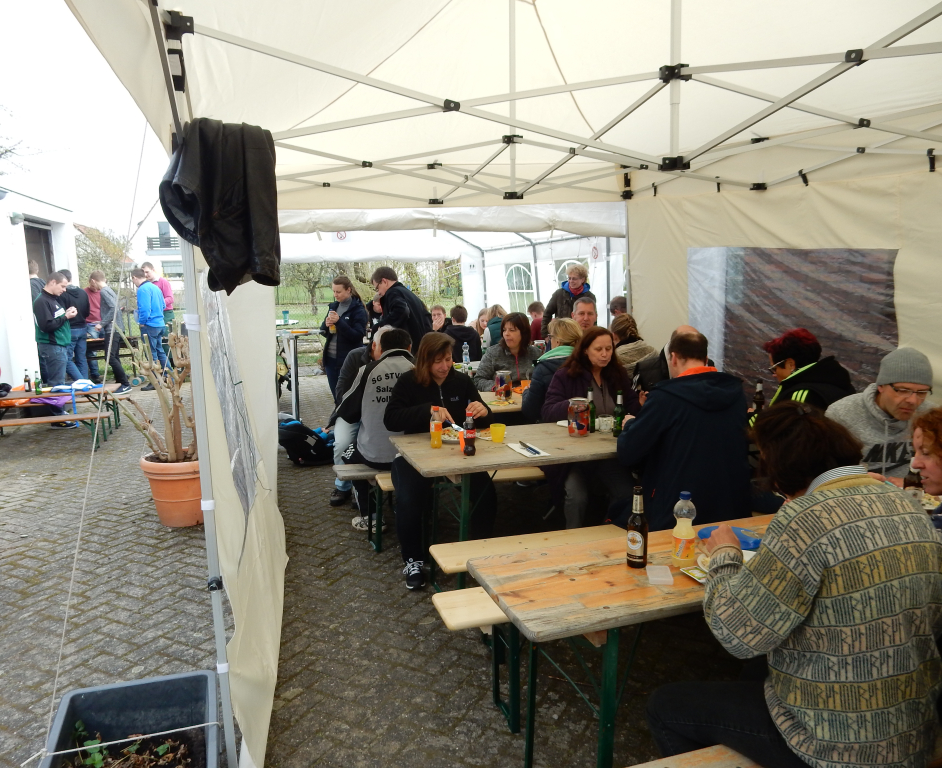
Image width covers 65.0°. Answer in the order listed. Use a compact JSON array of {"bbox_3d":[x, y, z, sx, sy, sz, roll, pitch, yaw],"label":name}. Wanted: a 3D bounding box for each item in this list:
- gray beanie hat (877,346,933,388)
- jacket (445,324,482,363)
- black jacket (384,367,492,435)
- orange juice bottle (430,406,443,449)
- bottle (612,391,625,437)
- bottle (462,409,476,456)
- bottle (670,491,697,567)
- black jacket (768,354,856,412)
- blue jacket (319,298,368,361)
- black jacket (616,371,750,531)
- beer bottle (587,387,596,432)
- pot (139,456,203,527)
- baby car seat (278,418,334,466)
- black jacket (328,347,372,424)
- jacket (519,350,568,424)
[{"bbox_3d":[1.691,-0.068,2.882,0.200,0.180,0.230,2,22,1],"label":"gray beanie hat"},{"bbox_3d":[-0.098,-0.350,7.627,0.470,0.620,0.380,-1,8,-3],"label":"jacket"},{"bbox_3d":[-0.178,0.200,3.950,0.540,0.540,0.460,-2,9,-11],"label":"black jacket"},{"bbox_3d":[-0.176,0.221,3.787,0.061,0.215,0.061,0,10,-3],"label":"orange juice bottle"},{"bbox_3d":[0.816,0.161,4.040,0.063,0.250,0.063,2,11,12],"label":"bottle"},{"bbox_3d":[-0.004,0.246,3.657,0.061,0.215,0.061,0,10,0],"label":"bottle"},{"bbox_3d":[0.691,0.469,2.374,0.070,0.245,0.070,3,11,17],"label":"bottle"},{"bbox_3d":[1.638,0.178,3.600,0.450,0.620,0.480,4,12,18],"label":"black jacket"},{"bbox_3d":[-1.214,-0.494,7.100,0.500,0.680,0.380,8,13,35],"label":"blue jacket"},{"bbox_3d":[0.979,0.283,3.406,0.580,0.720,0.500,-2,8,-13],"label":"black jacket"},{"bbox_3d":[0.663,0.138,4.076,0.061,0.242,0.061,-1,8,0],"label":"beer bottle"},{"bbox_3d":[-1.990,0.705,5.017,0.500,0.460,0.500,-1,8,0],"label":"pot"},{"bbox_3d":[-1.435,0.501,6.450,0.680,0.430,0.440,-2,10,-11],"label":"baby car seat"},{"bbox_3d":[-0.749,0.004,5.404,0.580,0.660,0.450,-2,8,-11],"label":"black jacket"},{"bbox_3d":[0.488,0.133,4.736,0.520,0.620,0.420,-6,12,-29],"label":"jacket"}]

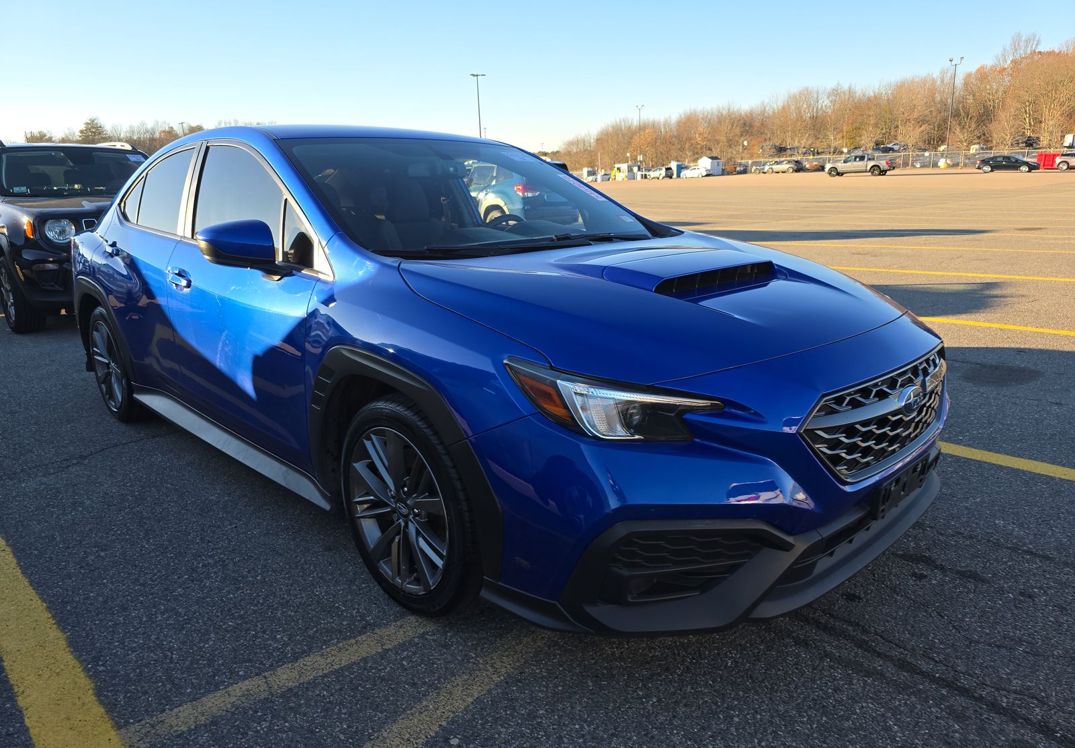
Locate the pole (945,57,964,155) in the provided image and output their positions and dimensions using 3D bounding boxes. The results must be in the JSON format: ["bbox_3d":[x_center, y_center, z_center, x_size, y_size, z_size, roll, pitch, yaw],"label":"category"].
[{"bbox_3d":[42.225,-26.670,72.727,1.500,10.415,0.400,7,16,30],"label":"pole"}]

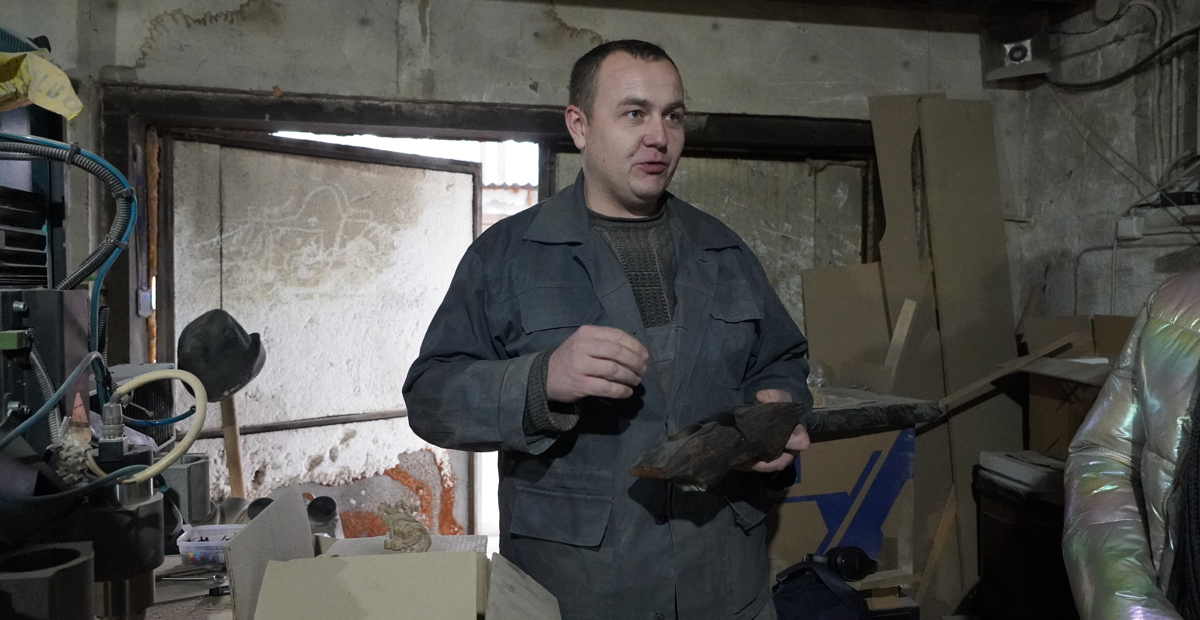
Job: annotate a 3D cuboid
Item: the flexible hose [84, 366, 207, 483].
[{"bbox_3d":[-0.530,0.136,0.940,0.135,0.128,0.080,0,1,-14],"label":"flexible hose"}]

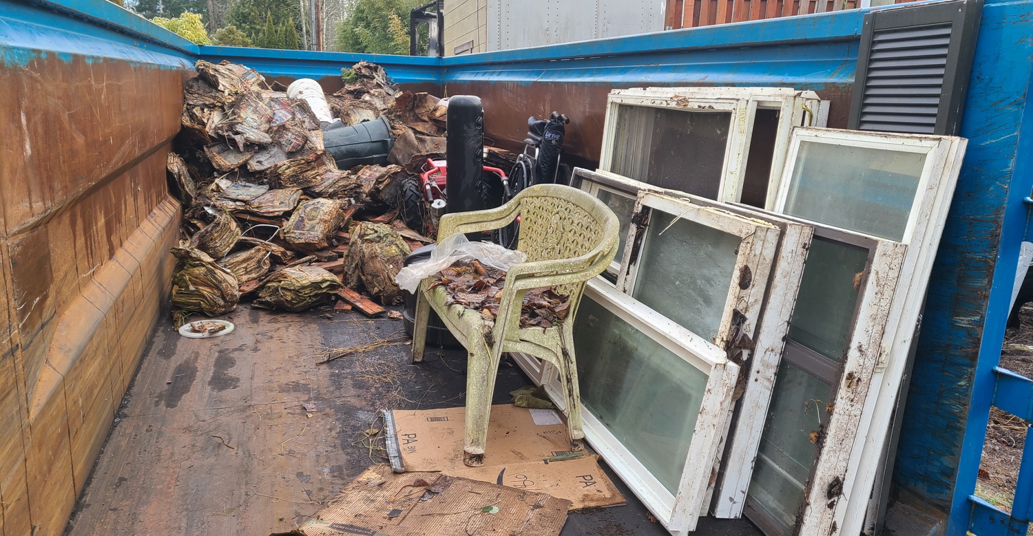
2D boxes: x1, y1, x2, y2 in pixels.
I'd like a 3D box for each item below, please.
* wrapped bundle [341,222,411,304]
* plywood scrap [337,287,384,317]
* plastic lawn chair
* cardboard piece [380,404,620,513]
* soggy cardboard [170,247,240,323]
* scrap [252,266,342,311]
[{"bbox_3d":[-0.775,-0.036,4.319,0.360,0.380,0.300,-4,14,-25],"label":"wrapped bundle"},{"bbox_3d":[-0.808,0.180,3.985,0.100,0.030,0.360,-9,25,-41],"label":"plywood scrap"},{"bbox_3d":[-0.005,0.120,2.630,0.540,0.810,0.600,-4,17,-26],"label":"plastic lawn chair"},{"bbox_3d":[-0.075,0.590,2.488,0.640,0.030,0.760,-1,13,-12],"label":"cardboard piece"},{"bbox_3d":[-1.593,0.049,3.965,0.340,0.320,0.300,-2,14,-17],"label":"soggy cardboard"},{"bbox_3d":[-1.126,0.104,4.020,0.430,0.205,0.300,7,14,19],"label":"scrap"}]

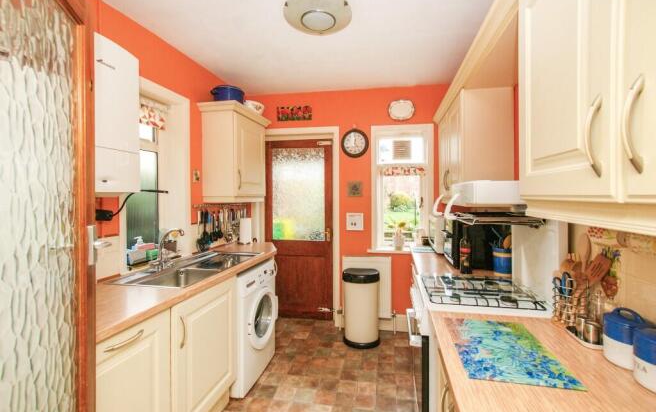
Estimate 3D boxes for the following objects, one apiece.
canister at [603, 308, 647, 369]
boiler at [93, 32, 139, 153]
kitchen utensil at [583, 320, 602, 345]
[{"bbox_3d":[0.840,0.366,0.760,0.103,0.146,0.103,0,2,13],"label":"canister"},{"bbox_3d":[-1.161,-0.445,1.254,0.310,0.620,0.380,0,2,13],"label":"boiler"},{"bbox_3d":[0.836,0.397,0.861,0.044,0.058,0.044,0,2,13],"label":"kitchen utensil"}]

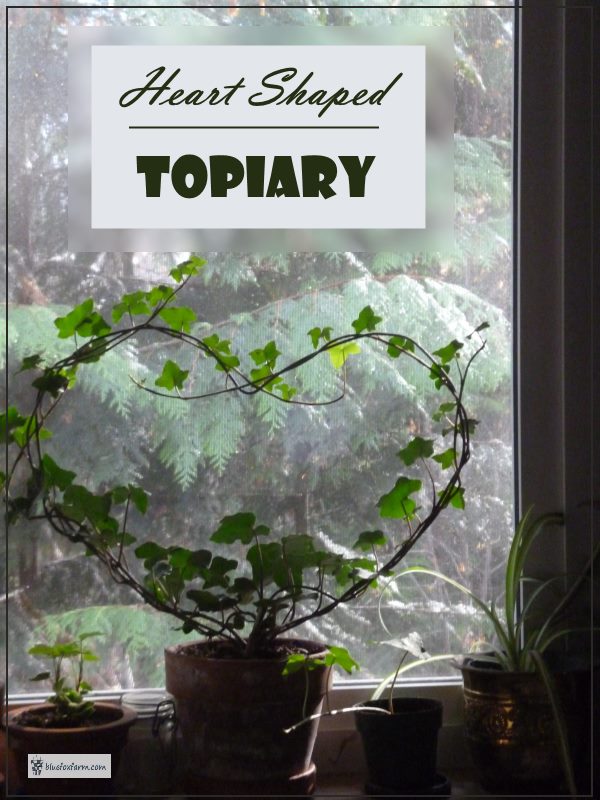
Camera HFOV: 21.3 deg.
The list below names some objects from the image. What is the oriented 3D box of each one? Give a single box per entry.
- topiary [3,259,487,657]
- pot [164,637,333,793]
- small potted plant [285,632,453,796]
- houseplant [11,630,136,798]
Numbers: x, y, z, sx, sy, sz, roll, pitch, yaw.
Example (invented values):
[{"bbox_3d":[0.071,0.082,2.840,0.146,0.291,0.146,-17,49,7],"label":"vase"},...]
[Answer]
[{"bbox_3d":[-0.051,0.053,1.460,0.440,0.370,0.180,0,0,-11],"label":"topiary"},{"bbox_3d":[-0.051,0.318,1.576,0.164,0.143,0.164,0,0,0],"label":"pot"},{"bbox_3d":[0.043,0.310,1.561,0.166,0.156,0.133,0,0,0],"label":"small potted plant"},{"bbox_3d":[-0.217,0.303,1.512,0.126,0.170,0.126,0,0,-6],"label":"houseplant"}]

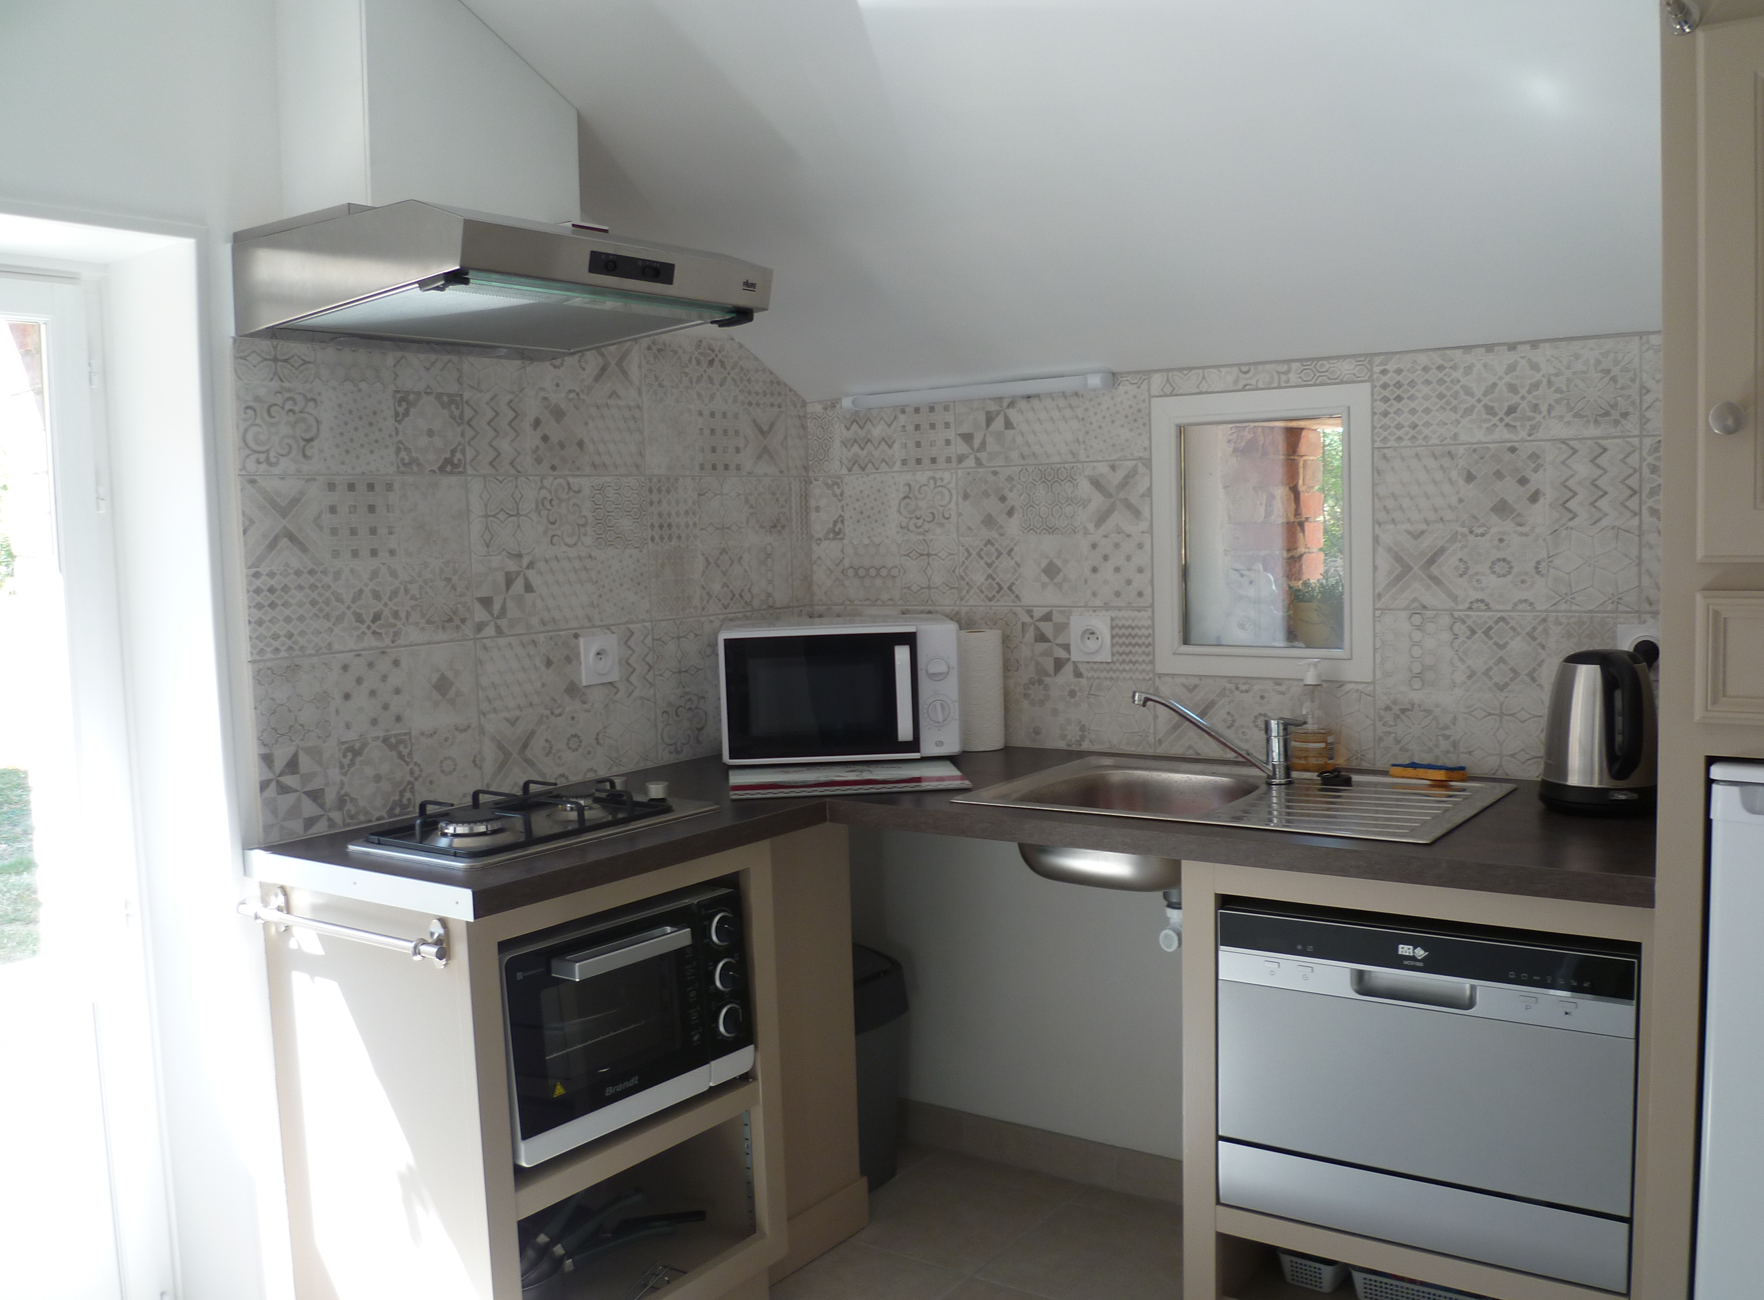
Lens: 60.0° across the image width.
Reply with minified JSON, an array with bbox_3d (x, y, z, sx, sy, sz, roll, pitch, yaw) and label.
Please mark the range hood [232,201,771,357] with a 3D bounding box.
[{"bbox_3d":[-0.573,-0.566,2.368,0.544,0.153,0.604,2,6,37],"label":"range hood"}]

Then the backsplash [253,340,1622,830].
[{"bbox_3d":[0.174,-0.164,2.368,1.825,0.848,1.335,2,6,33],"label":"backsplash"}]

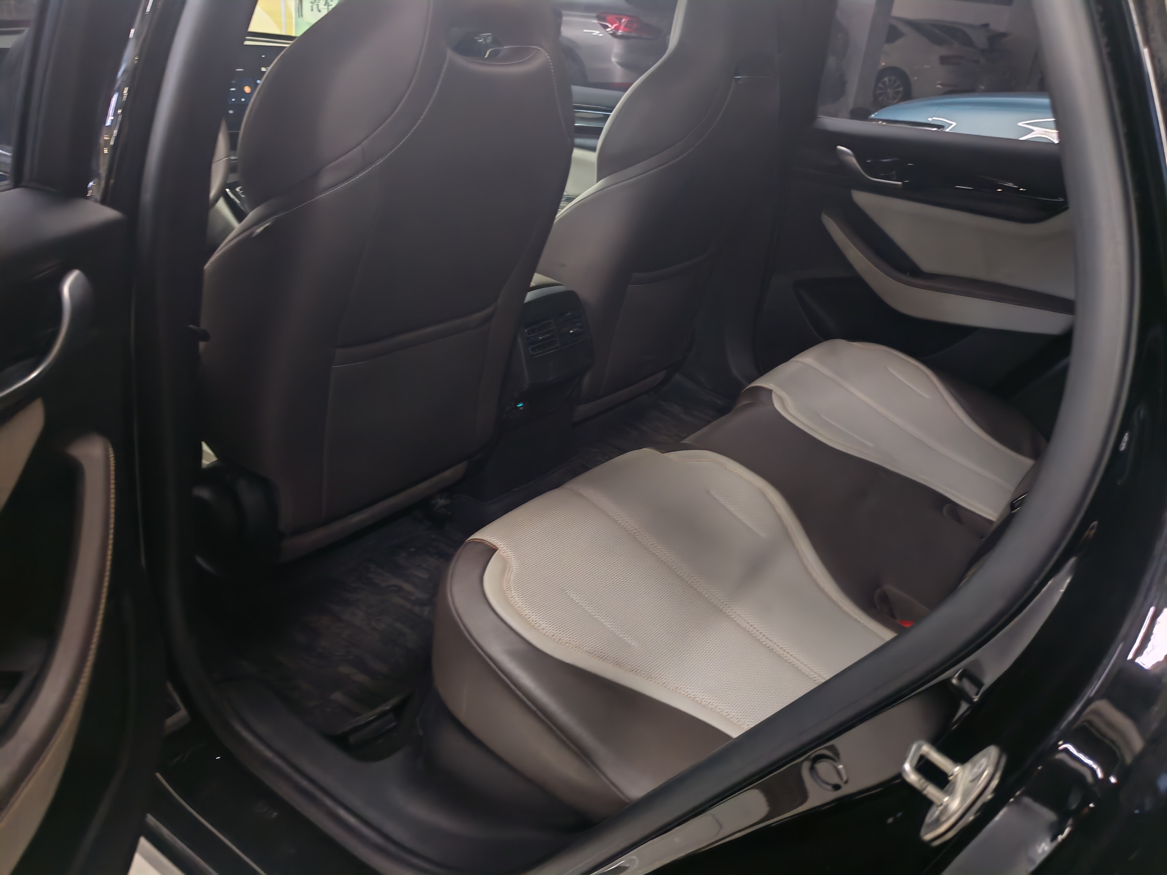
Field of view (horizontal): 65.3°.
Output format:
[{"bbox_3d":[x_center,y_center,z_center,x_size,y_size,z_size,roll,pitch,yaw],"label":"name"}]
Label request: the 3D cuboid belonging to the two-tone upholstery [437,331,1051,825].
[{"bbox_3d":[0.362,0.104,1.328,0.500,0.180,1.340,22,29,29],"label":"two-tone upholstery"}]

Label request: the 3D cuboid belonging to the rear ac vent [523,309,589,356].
[{"bbox_3d":[-0.053,-0.174,1.535,0.030,0.053,0.158,-3,15,38],"label":"rear ac vent"}]

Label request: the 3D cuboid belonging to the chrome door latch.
[{"bbox_3d":[0.192,0.185,0.495,0.035,0.074,0.048,29,31,17],"label":"chrome door latch"}]

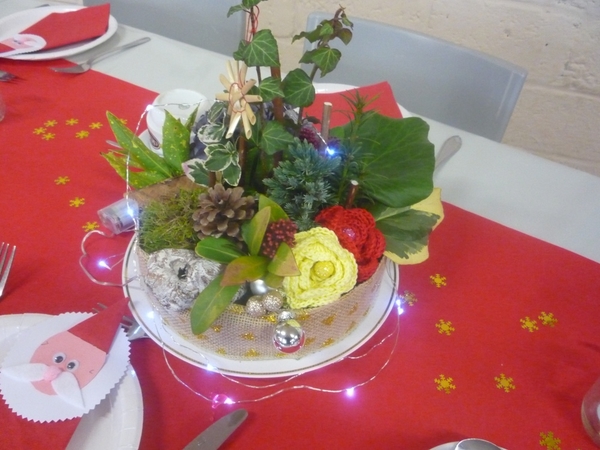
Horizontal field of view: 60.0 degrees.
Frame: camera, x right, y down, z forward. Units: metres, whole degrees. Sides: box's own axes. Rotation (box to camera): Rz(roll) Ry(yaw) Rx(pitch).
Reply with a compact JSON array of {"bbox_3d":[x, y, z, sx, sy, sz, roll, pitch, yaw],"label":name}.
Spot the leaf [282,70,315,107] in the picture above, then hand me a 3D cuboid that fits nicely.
[{"bbox_3d":[-0.002,-0.117,0.446,0.028,0.030,0.009,-20,10,18],"label":"leaf"}]

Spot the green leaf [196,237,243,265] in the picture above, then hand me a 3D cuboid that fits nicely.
[{"bbox_3d":[-0.068,0.021,0.453,0.047,0.010,0.022,14,72,-1],"label":"green leaf"}]

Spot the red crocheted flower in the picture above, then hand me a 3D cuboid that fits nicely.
[{"bbox_3d":[0.047,0.018,0.486,0.066,0.036,0.068,5,75,0],"label":"red crocheted flower"}]

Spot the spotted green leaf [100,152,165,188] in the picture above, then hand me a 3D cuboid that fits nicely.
[{"bbox_3d":[-0.163,-0.053,0.506,0.066,0.014,0.030,23,85,5],"label":"spotted green leaf"}]

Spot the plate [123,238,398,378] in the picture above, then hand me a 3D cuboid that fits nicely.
[{"bbox_3d":[-0.037,0.039,0.546,0.280,0.025,0.280,2,44,-2],"label":"plate"}]

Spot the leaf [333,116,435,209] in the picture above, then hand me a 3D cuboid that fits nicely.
[{"bbox_3d":[0.084,-0.063,0.509,0.102,0.098,0.020,0,9,-4],"label":"leaf"}]

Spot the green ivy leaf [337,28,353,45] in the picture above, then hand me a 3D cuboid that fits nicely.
[{"bbox_3d":[0.036,-0.151,0.418,0.013,0.013,0.006,-3,18,-4],"label":"green ivy leaf"}]

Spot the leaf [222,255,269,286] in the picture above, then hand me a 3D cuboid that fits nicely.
[{"bbox_3d":[-0.048,0.038,0.440,0.045,0.011,0.024,-27,82,-11],"label":"leaf"}]

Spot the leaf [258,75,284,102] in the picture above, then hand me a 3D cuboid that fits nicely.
[{"bbox_3d":[-0.023,-0.111,0.428,0.023,0.024,0.008,3,14,0],"label":"leaf"}]

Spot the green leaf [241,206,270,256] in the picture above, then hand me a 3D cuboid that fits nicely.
[{"bbox_3d":[-0.035,0.005,0.428,0.020,0.043,0.010,29,10,9],"label":"green leaf"}]

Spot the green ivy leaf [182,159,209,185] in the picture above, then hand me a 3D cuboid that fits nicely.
[{"bbox_3d":[-0.099,-0.052,0.502,0.032,0.009,0.023,33,91,-4],"label":"green ivy leaf"}]

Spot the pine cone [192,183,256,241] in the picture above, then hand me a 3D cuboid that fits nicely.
[{"bbox_3d":[-0.070,-0.012,0.482,0.057,0.051,0.057,-3,68,-8],"label":"pine cone"}]

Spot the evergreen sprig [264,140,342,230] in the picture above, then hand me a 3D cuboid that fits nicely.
[{"bbox_3d":[0.002,-0.036,0.470,0.068,0.080,0.052,3,44,0],"label":"evergreen sprig"}]

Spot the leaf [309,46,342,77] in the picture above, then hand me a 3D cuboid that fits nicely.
[{"bbox_3d":[0.021,-0.132,0.419,0.029,0.026,0.008,4,9,0],"label":"leaf"}]

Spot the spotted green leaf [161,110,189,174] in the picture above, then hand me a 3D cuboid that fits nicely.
[{"bbox_3d":[-0.120,-0.080,0.506,0.028,0.067,0.010,-15,24,-19],"label":"spotted green leaf"}]

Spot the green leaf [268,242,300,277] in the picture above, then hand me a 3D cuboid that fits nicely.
[{"bbox_3d":[-0.011,0.031,0.444,0.029,0.012,0.029,18,82,-3],"label":"green leaf"}]

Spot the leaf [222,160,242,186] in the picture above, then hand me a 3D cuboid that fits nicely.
[{"bbox_3d":[-0.060,-0.045,0.459,0.018,0.024,0.008,7,9,4],"label":"leaf"}]

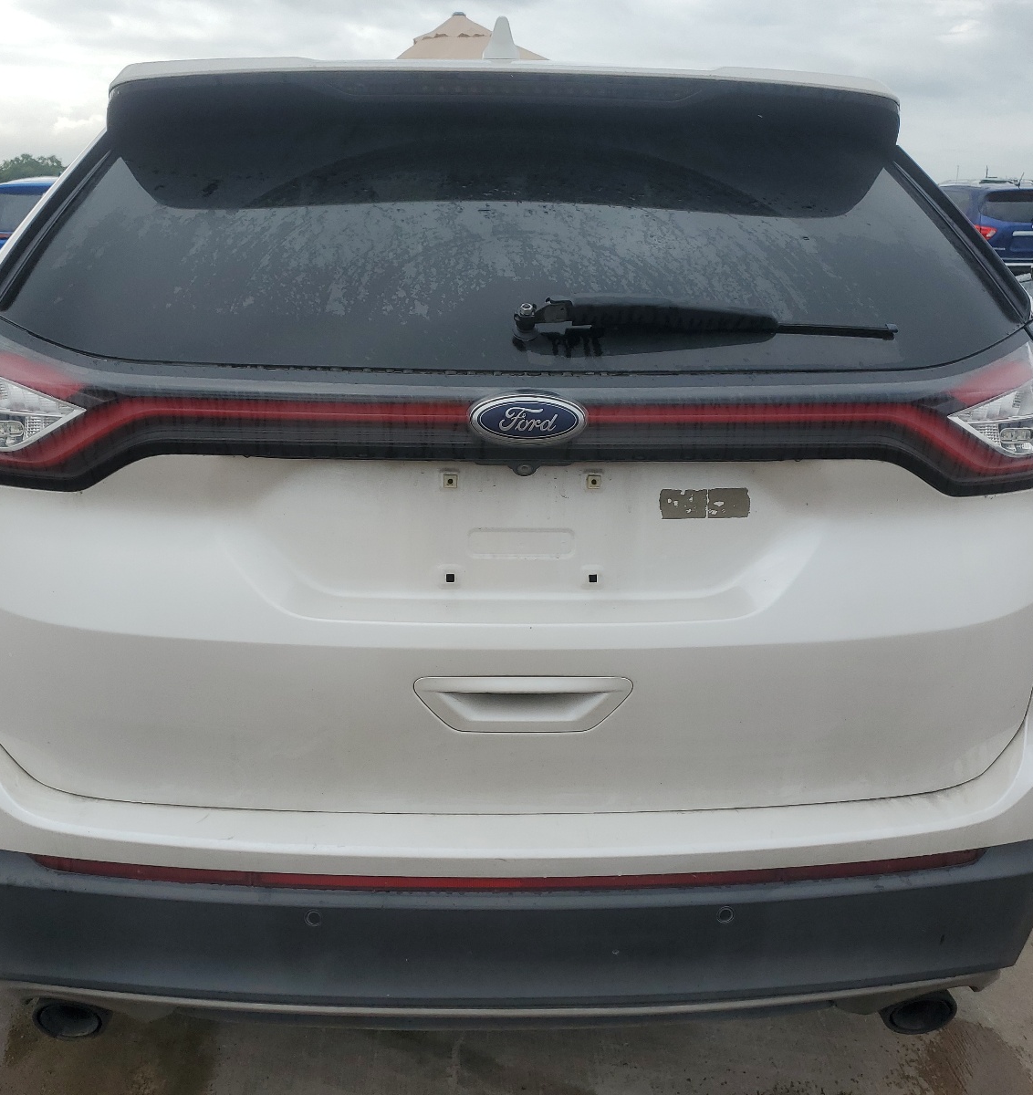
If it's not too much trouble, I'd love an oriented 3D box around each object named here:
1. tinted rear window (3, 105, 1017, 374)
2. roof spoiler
[{"bbox_3d":[-0.004,-0.464,1.554,1.390,0.120,0.560,0,57,-3],"label":"tinted rear window"},{"bbox_3d":[-0.018,-0.696,1.752,1.230,0.130,0.290,0,18,-3],"label":"roof spoiler"}]

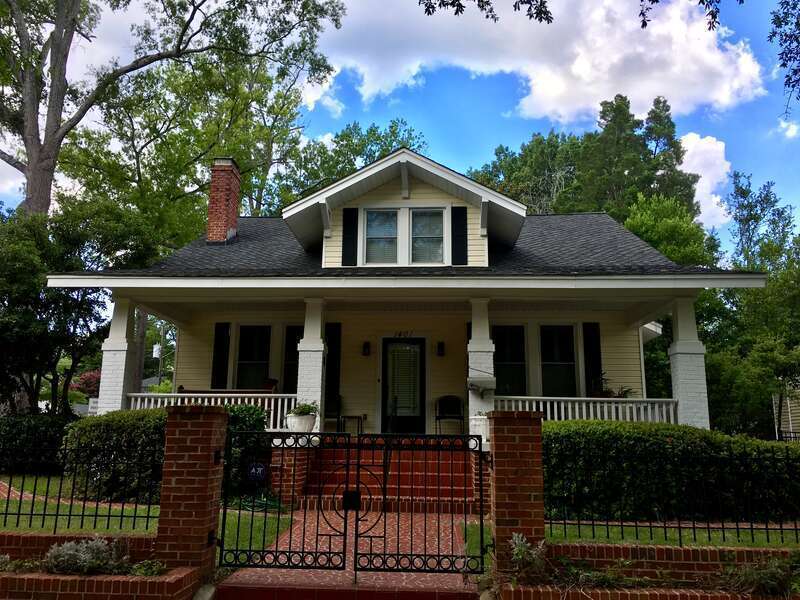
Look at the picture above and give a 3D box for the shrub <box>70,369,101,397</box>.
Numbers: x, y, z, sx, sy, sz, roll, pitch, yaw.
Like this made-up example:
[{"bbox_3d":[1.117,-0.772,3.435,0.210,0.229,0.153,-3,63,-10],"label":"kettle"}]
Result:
[{"bbox_3d":[-12.859,3.406,27.666,1.500,1.400,1.400,0,-11,3],"label":"shrub"}]

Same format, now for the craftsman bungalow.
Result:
[{"bbox_3d":[0.320,0.612,17.337,11.350,7.700,13.800,0,-11,3],"label":"craftsman bungalow"}]

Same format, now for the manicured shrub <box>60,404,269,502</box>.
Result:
[{"bbox_3d":[-3.430,2.266,10.117,2.800,1.400,1.200,0,-11,3],"label":"manicured shrub"}]

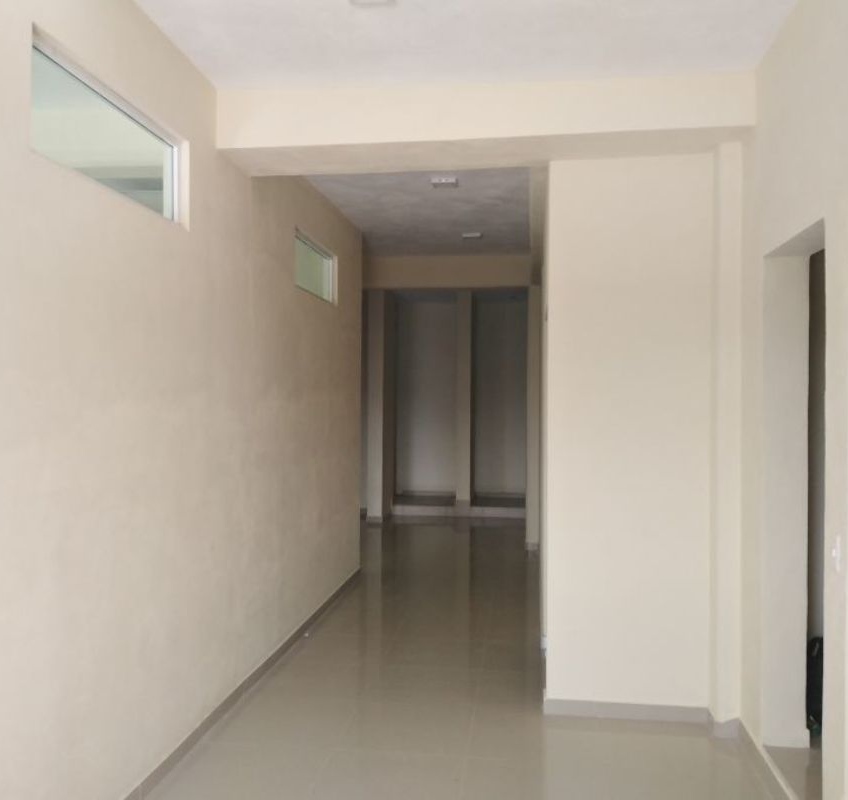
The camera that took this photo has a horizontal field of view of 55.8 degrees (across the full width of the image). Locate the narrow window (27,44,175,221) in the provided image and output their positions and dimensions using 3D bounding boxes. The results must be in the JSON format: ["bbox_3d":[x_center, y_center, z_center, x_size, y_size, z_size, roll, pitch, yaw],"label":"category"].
[{"bbox_3d":[-1.194,-0.965,3.046,0.070,0.394,1.138,0,0,7],"label":"narrow window"}]

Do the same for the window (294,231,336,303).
[{"bbox_3d":[-0.832,-0.955,5.899,0.070,0.396,1.179,0,0,7],"label":"window"}]

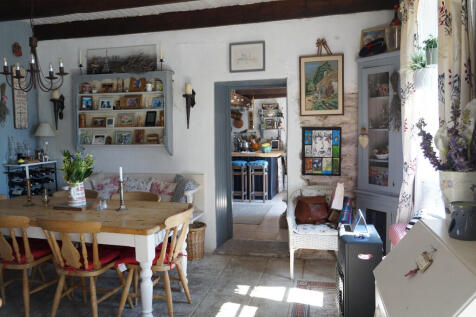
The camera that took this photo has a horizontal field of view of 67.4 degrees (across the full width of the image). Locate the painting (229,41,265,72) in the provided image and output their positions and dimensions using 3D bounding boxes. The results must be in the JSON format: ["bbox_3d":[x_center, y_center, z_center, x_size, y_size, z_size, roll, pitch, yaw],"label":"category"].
[{"bbox_3d":[0.103,-1.079,3.793,0.385,0.305,0.025,0,4,13],"label":"painting"}]

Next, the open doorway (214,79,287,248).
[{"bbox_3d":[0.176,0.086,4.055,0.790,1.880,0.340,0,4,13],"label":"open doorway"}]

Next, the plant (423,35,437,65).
[{"bbox_3d":[1.448,-0.811,2.680,0.135,0.225,0.135,0,4,13],"label":"plant"}]

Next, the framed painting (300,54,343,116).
[{"bbox_3d":[0.903,-0.790,3.843,0.456,0.645,0.030,0,3,14],"label":"framed painting"}]

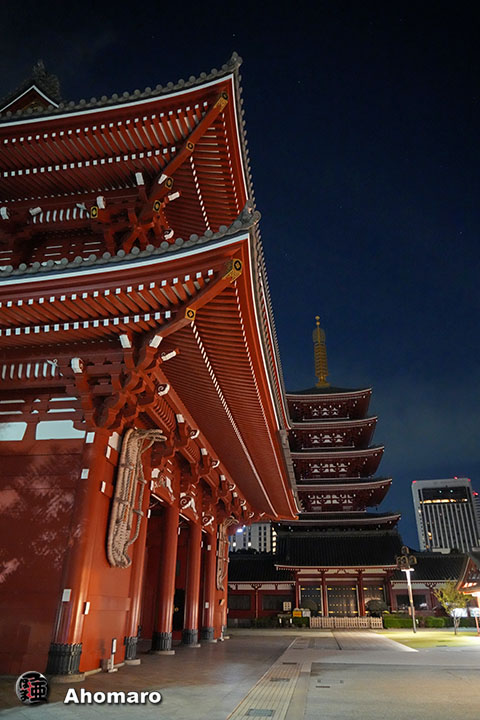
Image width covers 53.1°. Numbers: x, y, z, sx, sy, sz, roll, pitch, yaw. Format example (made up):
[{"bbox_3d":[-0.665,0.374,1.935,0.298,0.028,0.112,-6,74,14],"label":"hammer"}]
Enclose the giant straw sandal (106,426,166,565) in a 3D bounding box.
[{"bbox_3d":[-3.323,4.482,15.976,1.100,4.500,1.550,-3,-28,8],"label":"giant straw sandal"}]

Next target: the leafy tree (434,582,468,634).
[{"bbox_3d":[17.733,20.645,40.104,2.900,4.050,2.800,-3,-28,8],"label":"leafy tree"}]

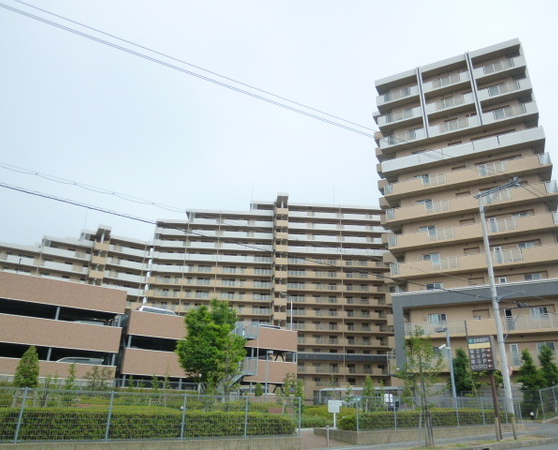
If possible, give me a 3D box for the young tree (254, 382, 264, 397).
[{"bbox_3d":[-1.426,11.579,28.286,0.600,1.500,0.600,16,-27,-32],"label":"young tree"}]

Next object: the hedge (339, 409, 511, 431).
[{"bbox_3d":[6.809,8.425,18.059,10.700,0.660,1.000,16,-27,-32],"label":"hedge"}]

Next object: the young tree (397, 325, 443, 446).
[{"bbox_3d":[5.158,5.727,15.054,1.600,4.050,1.600,16,-27,-32],"label":"young tree"}]

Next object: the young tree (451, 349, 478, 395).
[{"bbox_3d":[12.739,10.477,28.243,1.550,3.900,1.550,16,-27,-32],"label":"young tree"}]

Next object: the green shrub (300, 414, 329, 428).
[{"bbox_3d":[1.324,8.081,17.206,1.250,0.500,0.900,16,-27,-32],"label":"green shrub"}]

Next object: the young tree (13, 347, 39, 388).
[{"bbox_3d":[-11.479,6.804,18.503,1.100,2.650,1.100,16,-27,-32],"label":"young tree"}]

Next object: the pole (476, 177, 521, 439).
[{"bbox_3d":[12.486,3.798,22.573,0.500,12.900,2.600,16,-27,-32],"label":"pole"}]

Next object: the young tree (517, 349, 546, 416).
[{"bbox_3d":[17.141,10.498,27.619,1.600,4.300,1.600,16,-27,-32],"label":"young tree"}]

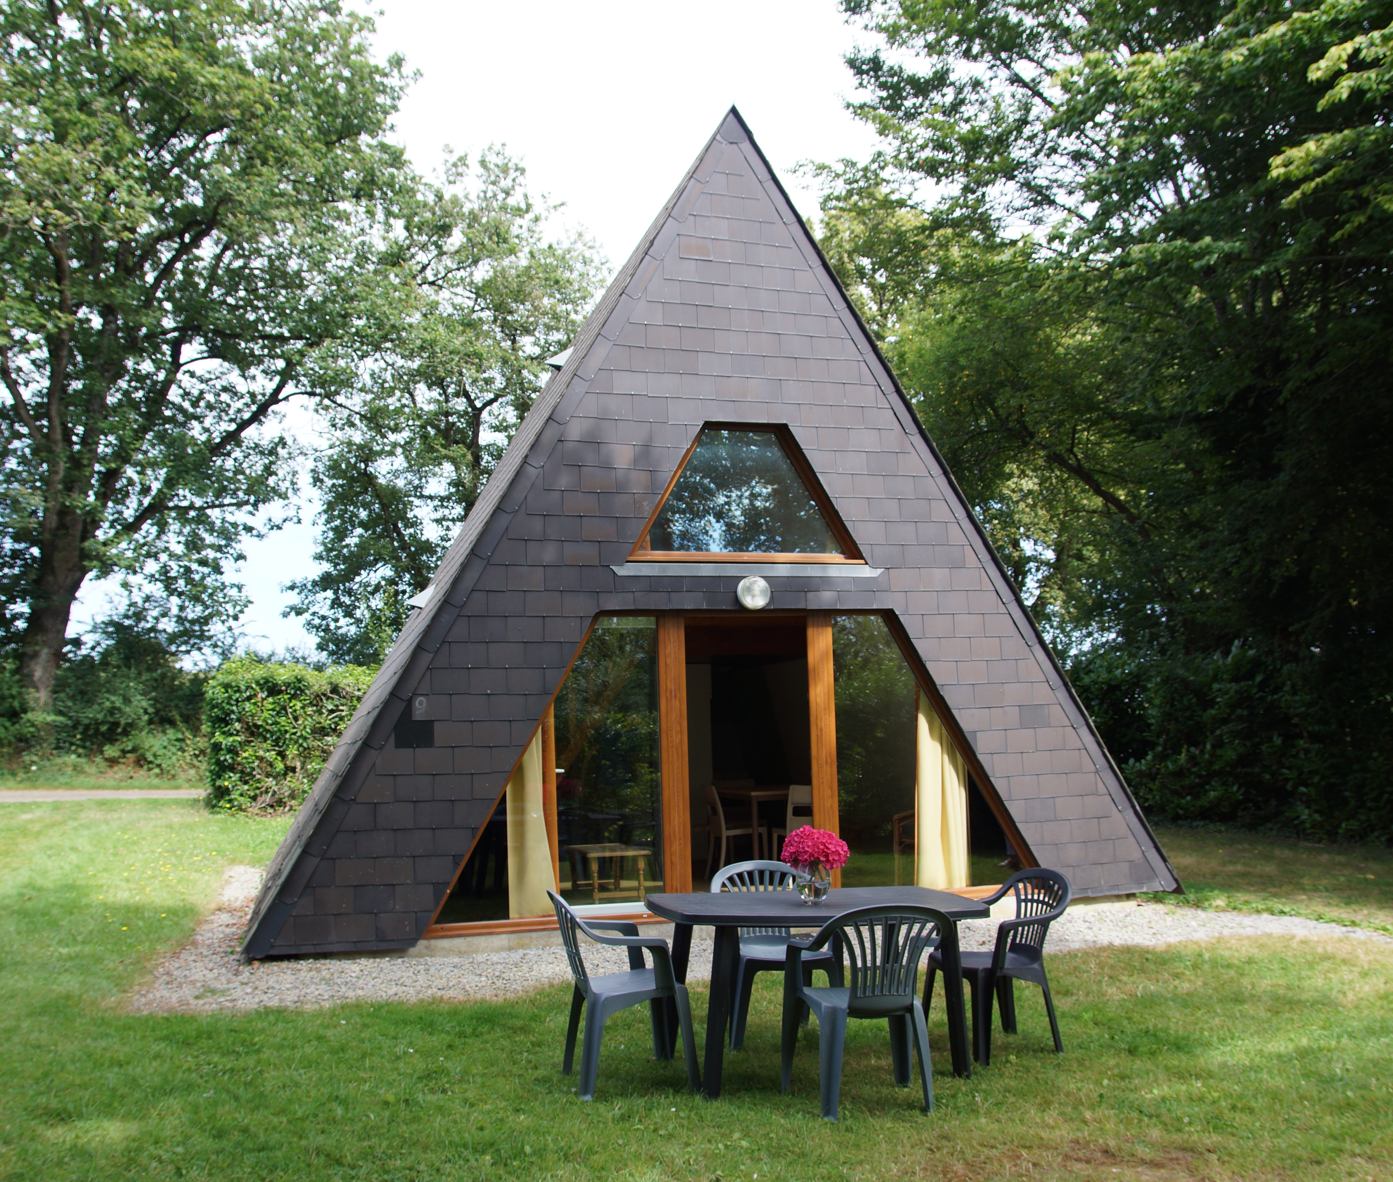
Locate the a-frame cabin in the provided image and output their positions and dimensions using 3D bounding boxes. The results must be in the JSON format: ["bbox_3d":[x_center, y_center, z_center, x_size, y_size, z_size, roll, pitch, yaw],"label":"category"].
[{"bbox_3d":[-0.930,-0.151,13.403,7.021,6.123,9.041,1,-7,-17],"label":"a-frame cabin"}]

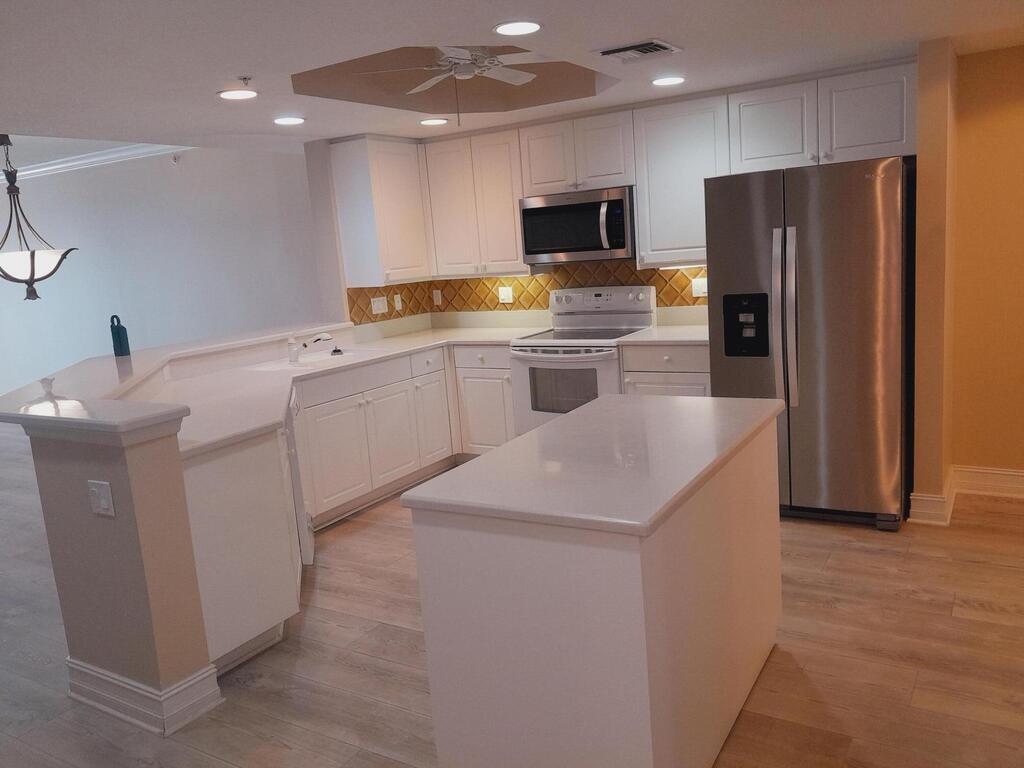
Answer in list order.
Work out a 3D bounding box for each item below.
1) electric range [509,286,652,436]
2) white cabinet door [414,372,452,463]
[{"bbox_3d":[0.491,-0.005,5.208,0.760,1.176,0.680,2,12,32],"label":"electric range"},{"bbox_3d":[-0.526,0.225,5.314,0.030,0.598,0.353,2,12,32],"label":"white cabinet door"}]

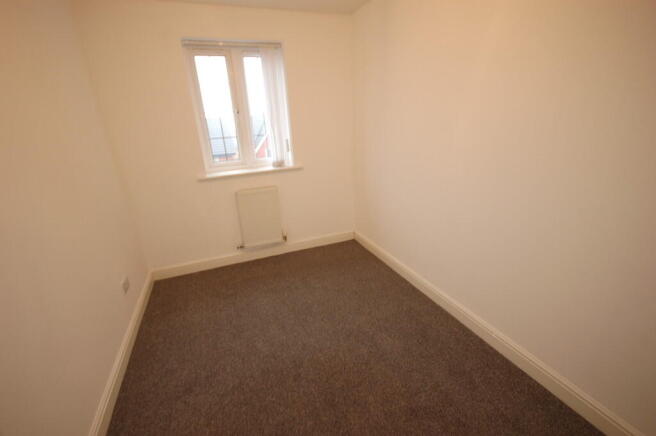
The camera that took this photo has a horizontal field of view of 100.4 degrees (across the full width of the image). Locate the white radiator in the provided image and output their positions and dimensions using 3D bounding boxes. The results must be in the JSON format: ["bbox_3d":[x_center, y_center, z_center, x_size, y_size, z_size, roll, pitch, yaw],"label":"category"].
[{"bbox_3d":[-0.718,-0.014,2.885,0.410,0.595,0.100,-10,21,-18],"label":"white radiator"}]

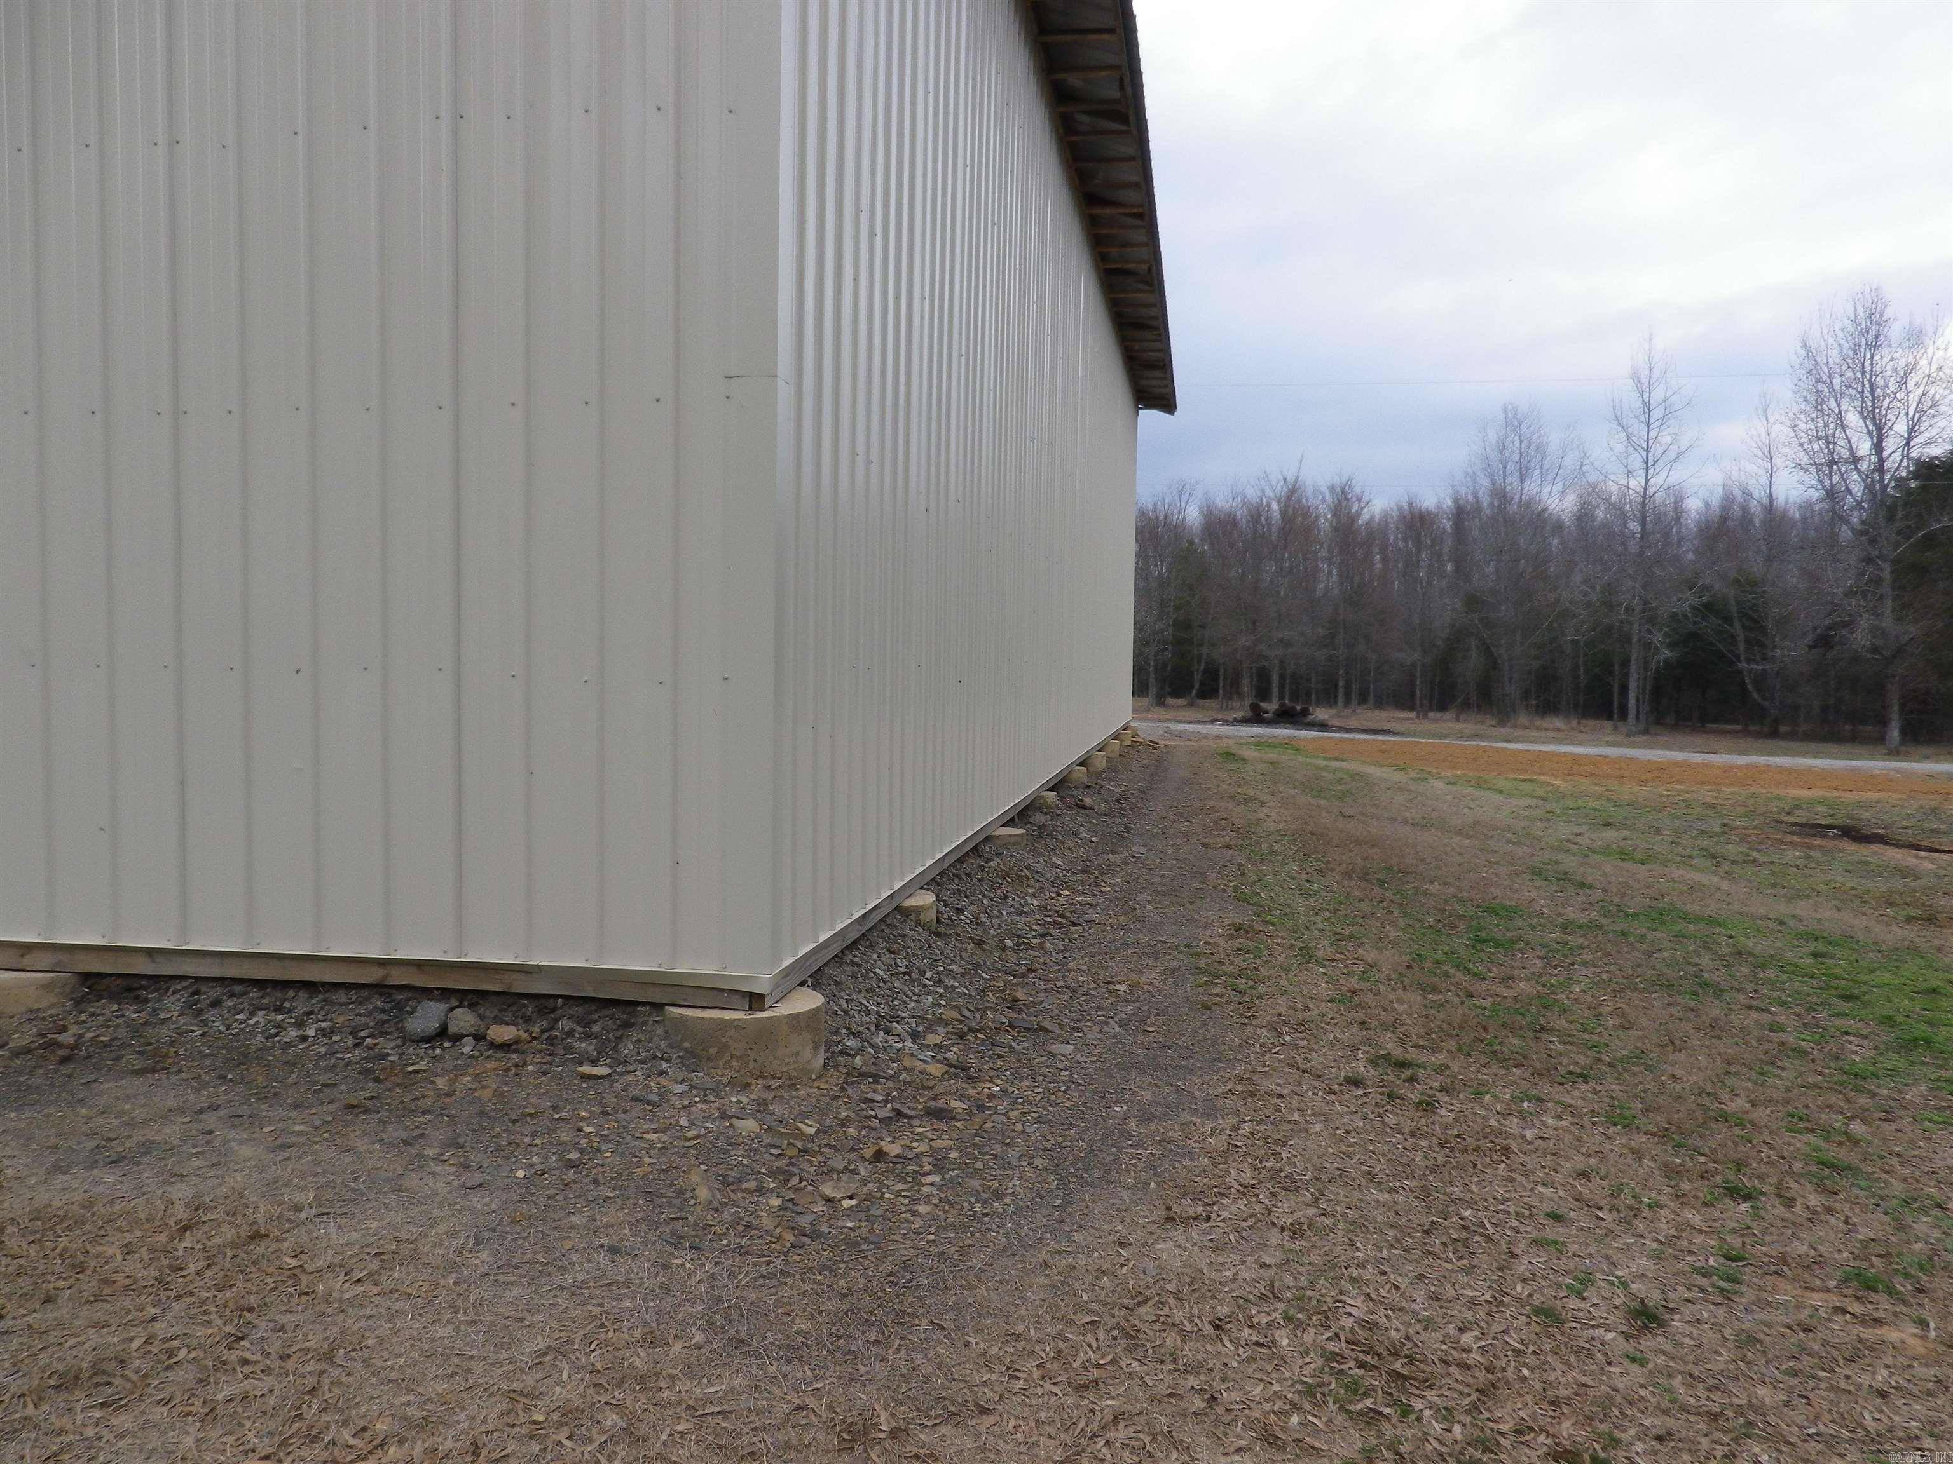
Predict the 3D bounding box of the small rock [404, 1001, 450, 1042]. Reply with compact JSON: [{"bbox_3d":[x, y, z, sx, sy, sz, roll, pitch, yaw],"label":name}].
[{"bbox_3d":[-1.628,0.859,4.180,0.122,0.112,0.105,-1,3,-21],"label":"small rock"}]

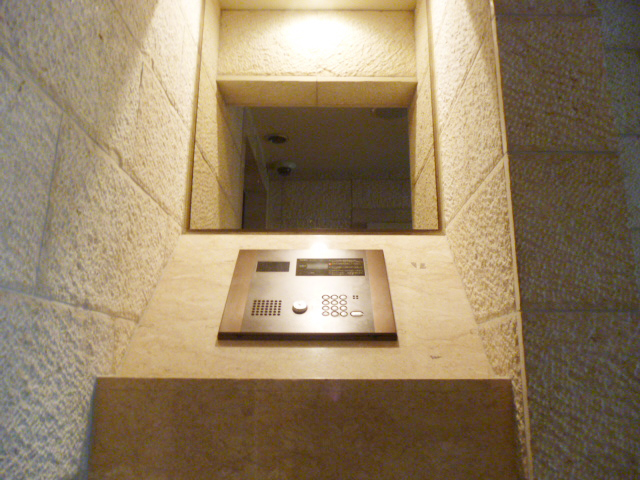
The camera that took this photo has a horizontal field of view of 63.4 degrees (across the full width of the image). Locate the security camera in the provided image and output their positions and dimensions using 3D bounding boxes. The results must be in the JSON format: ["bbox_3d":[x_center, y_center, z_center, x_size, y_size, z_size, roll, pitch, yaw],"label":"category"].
[{"bbox_3d":[-0.231,-0.459,3.451,0.140,0.100,0.140,0,-13,1],"label":"security camera"}]

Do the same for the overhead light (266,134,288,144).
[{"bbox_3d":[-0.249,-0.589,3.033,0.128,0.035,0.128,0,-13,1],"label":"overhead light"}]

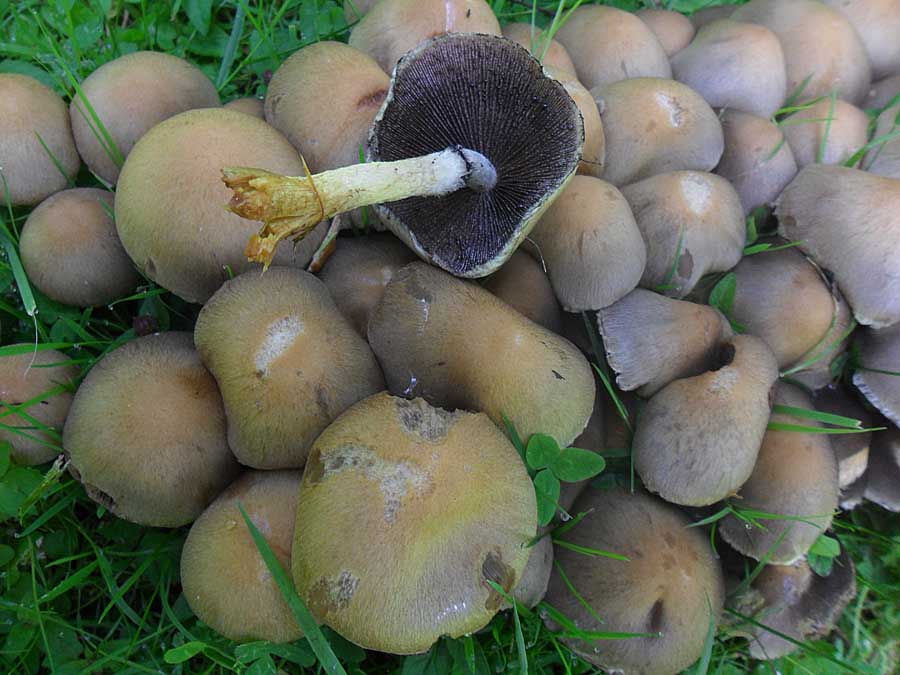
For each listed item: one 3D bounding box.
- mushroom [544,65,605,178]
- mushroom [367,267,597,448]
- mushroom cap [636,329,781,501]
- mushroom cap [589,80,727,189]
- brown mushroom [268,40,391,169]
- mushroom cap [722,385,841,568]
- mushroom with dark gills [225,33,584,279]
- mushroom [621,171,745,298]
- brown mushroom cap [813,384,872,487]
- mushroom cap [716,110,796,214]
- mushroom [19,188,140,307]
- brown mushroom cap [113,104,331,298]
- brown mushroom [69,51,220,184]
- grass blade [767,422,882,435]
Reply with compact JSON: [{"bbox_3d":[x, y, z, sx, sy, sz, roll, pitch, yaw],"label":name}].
[{"bbox_3d":[0.050,-0.104,0.332,0.053,0.036,0.053,0,54,0],"label":"mushroom"},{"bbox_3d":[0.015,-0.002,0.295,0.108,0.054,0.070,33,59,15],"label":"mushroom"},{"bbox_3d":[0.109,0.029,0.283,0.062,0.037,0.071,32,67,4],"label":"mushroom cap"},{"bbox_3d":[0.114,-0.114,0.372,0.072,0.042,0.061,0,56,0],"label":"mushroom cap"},{"bbox_3d":[-0.067,-0.133,0.384,0.078,0.045,0.078,0,56,0],"label":"brown mushroom"},{"bbox_3d":[0.110,0.045,0.237,0.052,0.038,0.056,15,57,-8],"label":"mushroom cap"},{"bbox_3d":[-0.019,-0.060,0.256,0.108,0.092,0.092,-17,32,-33],"label":"mushroom with dark gills"},{"bbox_3d":[0.098,-0.049,0.289,0.055,0.037,0.055,4,47,-2],"label":"mushroom"},{"bbox_3d":[0.141,0.035,0.256,0.038,0.026,0.038,12,58,-6],"label":"brown mushroom cap"},{"bbox_3d":[0.165,-0.098,0.371,0.054,0.033,0.054,3,56,-5],"label":"mushroom cap"},{"bbox_3d":[-0.189,-0.051,0.348,0.059,0.036,0.059,0,56,0],"label":"mushroom"},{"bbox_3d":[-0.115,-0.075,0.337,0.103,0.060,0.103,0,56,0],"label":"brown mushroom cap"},{"bbox_3d":[-0.152,-0.113,0.341,0.073,0.046,0.073,-1,52,1],"label":"brown mushroom"},{"bbox_3d":[0.119,0.029,0.223,0.039,0.003,0.002,2,27,-3],"label":"grass blade"}]

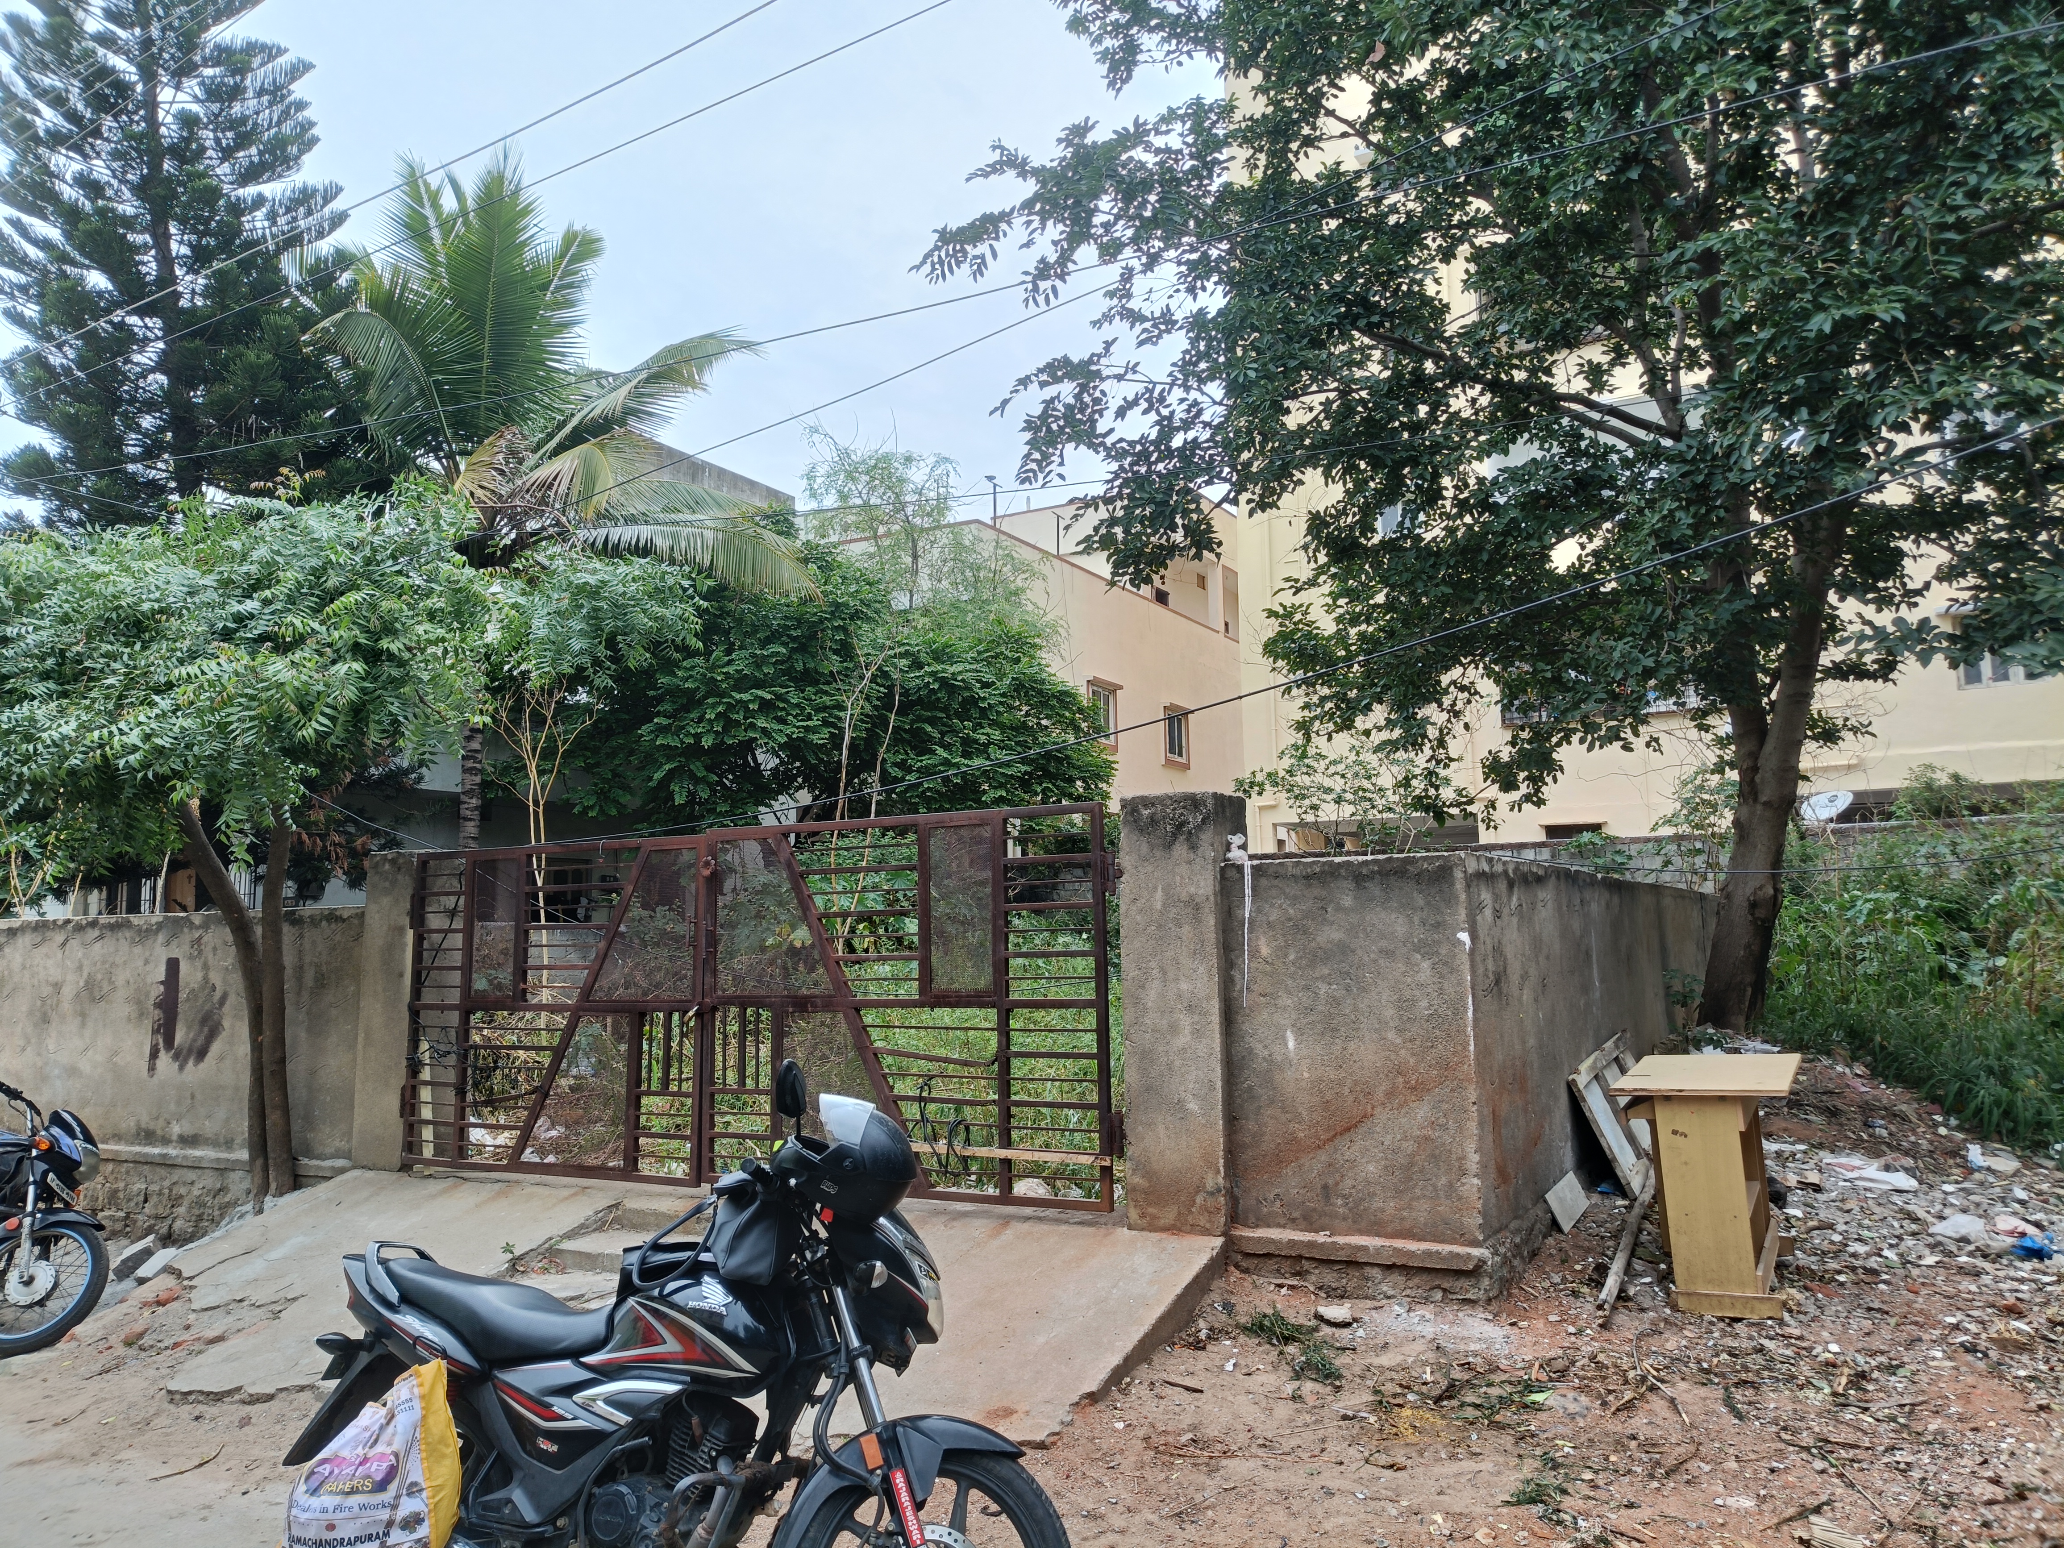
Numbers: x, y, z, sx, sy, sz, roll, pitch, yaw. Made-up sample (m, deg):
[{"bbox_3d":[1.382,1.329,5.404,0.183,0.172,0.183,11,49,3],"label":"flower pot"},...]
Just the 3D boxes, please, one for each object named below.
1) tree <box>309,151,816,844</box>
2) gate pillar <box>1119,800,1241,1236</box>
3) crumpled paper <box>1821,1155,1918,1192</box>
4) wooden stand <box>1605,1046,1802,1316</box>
[{"bbox_3d":[-4.977,-1.752,15.317,5.200,9.500,5.000,-1,-7,0],"label":"tree"},{"bbox_3d":[0.659,0.982,6.217,0.418,1.744,0.388,-5,-8,29],"label":"gate pillar"},{"bbox_3d":[3.737,1.780,6.650,0.400,0.090,0.330,-6,-5,29],"label":"crumpled paper"},{"bbox_3d":[2.525,1.476,5.470,0.563,0.755,0.896,-6,-5,29],"label":"wooden stand"}]

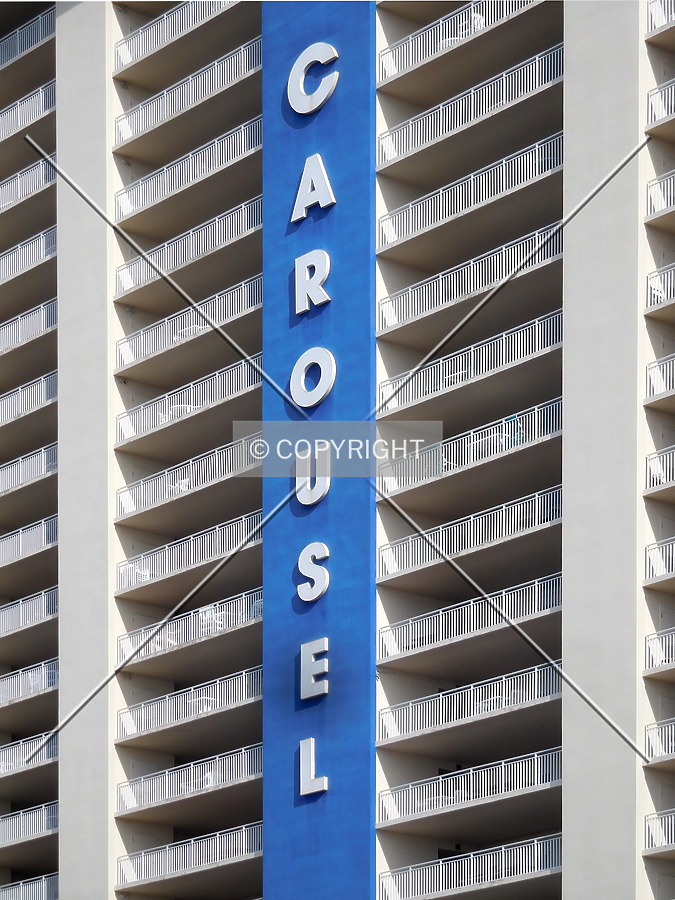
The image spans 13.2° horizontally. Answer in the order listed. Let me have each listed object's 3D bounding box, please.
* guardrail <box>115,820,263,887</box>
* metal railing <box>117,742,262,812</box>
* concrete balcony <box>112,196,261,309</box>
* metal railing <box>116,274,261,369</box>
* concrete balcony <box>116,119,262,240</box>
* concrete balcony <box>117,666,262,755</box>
[{"bbox_3d":[-5.214,14.417,103.804,0.120,1.050,9.037,14,-23,-37],"label":"guardrail"},{"bbox_3d":[-5.214,11.726,103.804,0.120,1.050,9.037,14,-23,-37],"label":"metal railing"},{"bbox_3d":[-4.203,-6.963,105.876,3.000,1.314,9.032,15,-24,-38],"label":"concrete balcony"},{"bbox_3d":[-5.273,-4.607,104.786,0.100,1.070,8.915,15,-24,-38],"label":"metal railing"},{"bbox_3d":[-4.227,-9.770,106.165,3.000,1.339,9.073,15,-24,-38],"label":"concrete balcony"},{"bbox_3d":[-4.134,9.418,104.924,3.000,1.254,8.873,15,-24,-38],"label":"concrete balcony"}]

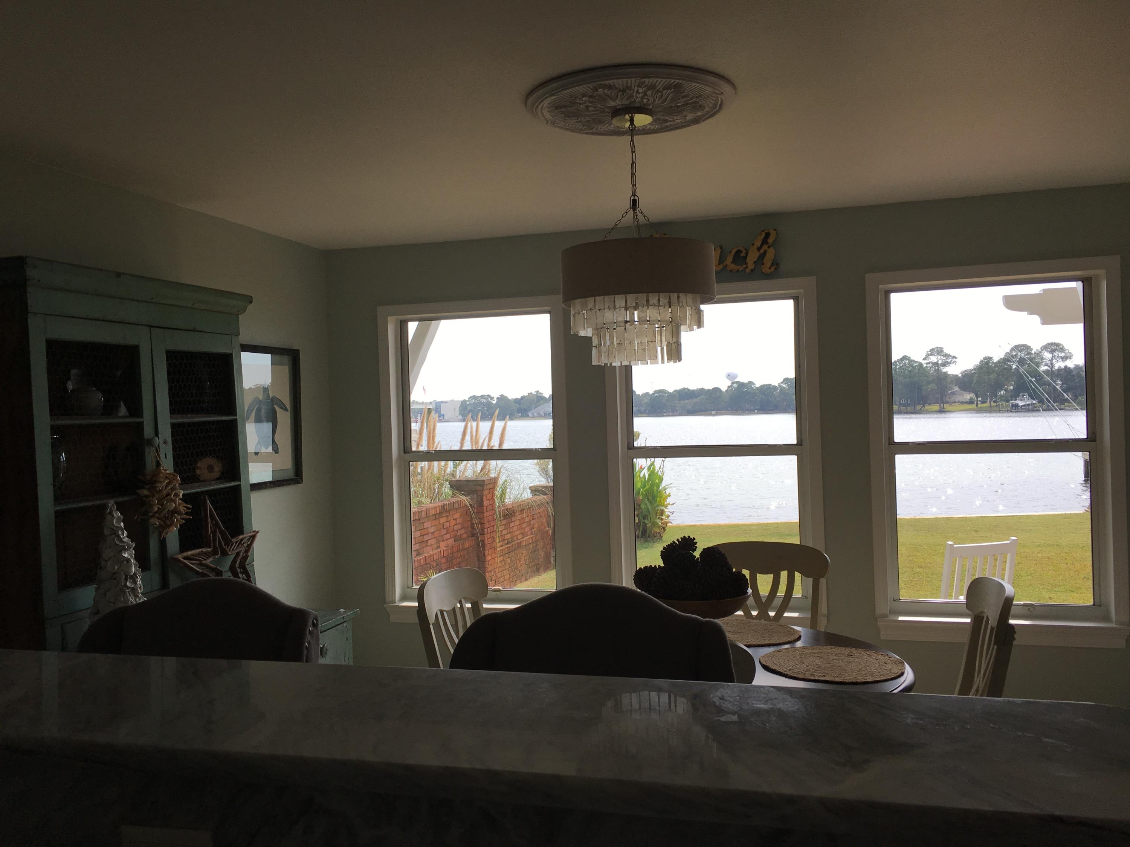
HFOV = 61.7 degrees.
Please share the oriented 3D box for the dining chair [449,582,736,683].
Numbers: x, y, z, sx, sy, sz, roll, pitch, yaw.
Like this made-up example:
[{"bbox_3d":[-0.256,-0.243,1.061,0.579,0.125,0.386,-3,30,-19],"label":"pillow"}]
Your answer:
[{"bbox_3d":[0.002,0.927,1.747,0.590,1.170,0.600,-1,1,16],"label":"dining chair"}]

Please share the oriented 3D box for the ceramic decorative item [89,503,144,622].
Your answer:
[{"bbox_3d":[-1.344,0.470,2.822,0.210,0.470,0.210,-1,1,16],"label":"ceramic decorative item"}]

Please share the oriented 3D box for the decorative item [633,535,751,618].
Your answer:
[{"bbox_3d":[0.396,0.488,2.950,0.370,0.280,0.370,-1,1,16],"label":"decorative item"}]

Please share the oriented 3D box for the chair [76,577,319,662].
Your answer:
[{"bbox_3d":[-0.860,0.950,1.929,0.590,1.170,0.600,-2,1,8],"label":"chair"}]

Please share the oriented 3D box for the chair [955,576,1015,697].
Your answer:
[{"bbox_3d":[1.077,0.972,2.967,0.550,0.995,0.500,-1,1,19],"label":"chair"}]

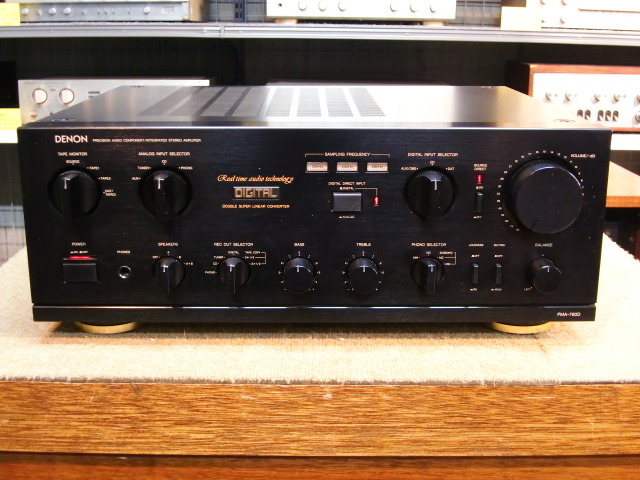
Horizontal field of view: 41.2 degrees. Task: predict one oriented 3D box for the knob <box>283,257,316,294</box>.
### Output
[{"bbox_3d":[-0.015,0.027,0.641,0.025,0.025,0.018,0,15,-1],"label":"knob"}]

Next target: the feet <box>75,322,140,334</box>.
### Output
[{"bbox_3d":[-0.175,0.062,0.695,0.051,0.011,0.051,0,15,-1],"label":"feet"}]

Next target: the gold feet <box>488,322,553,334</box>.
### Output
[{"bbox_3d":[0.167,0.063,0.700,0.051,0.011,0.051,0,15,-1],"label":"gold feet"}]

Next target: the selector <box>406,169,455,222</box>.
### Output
[{"bbox_3d":[0.084,-0.032,0.623,0.036,0.036,0.021,0,15,-1],"label":"selector"}]

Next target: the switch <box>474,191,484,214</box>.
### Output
[{"bbox_3d":[0.118,-0.028,0.631,0.004,0.014,0.007,0,15,-1],"label":"switch"}]

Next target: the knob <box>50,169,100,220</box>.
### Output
[{"bbox_3d":[-0.182,-0.032,0.621,0.036,0.036,0.019,0,15,-1],"label":"knob"}]

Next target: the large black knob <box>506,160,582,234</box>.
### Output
[{"bbox_3d":[0.165,-0.032,0.624,0.050,0.050,0.021,0,15,-1],"label":"large black knob"}]

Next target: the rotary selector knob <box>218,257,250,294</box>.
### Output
[{"bbox_3d":[-0.065,0.027,0.640,0.025,0.025,0.018,0,15,-1],"label":"rotary selector knob"}]

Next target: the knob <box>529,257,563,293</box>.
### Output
[{"bbox_3d":[0.169,0.027,0.642,0.024,0.024,0.019,0,15,-1],"label":"knob"}]

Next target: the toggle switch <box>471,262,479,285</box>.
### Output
[{"bbox_3d":[0.118,0.026,0.647,0.004,0.015,0.007,0,15,-1],"label":"toggle switch"}]

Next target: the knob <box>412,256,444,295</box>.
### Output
[{"bbox_3d":[0.083,0.027,0.642,0.025,0.025,0.018,0,15,-1],"label":"knob"}]

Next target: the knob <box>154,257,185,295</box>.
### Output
[{"bbox_3d":[-0.115,0.027,0.640,0.025,0.025,0.018,0,15,-1],"label":"knob"}]

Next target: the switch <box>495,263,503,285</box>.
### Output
[{"bbox_3d":[0.135,0.026,0.646,0.004,0.014,0.007,0,15,-1],"label":"switch"}]

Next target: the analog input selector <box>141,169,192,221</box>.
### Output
[{"bbox_3d":[-0.115,-0.033,0.620,0.036,0.036,0.021,0,15,-1],"label":"analog input selector"}]

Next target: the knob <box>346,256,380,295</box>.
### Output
[{"bbox_3d":[0.033,0.027,0.639,0.024,0.024,0.020,0,15,-1],"label":"knob"}]

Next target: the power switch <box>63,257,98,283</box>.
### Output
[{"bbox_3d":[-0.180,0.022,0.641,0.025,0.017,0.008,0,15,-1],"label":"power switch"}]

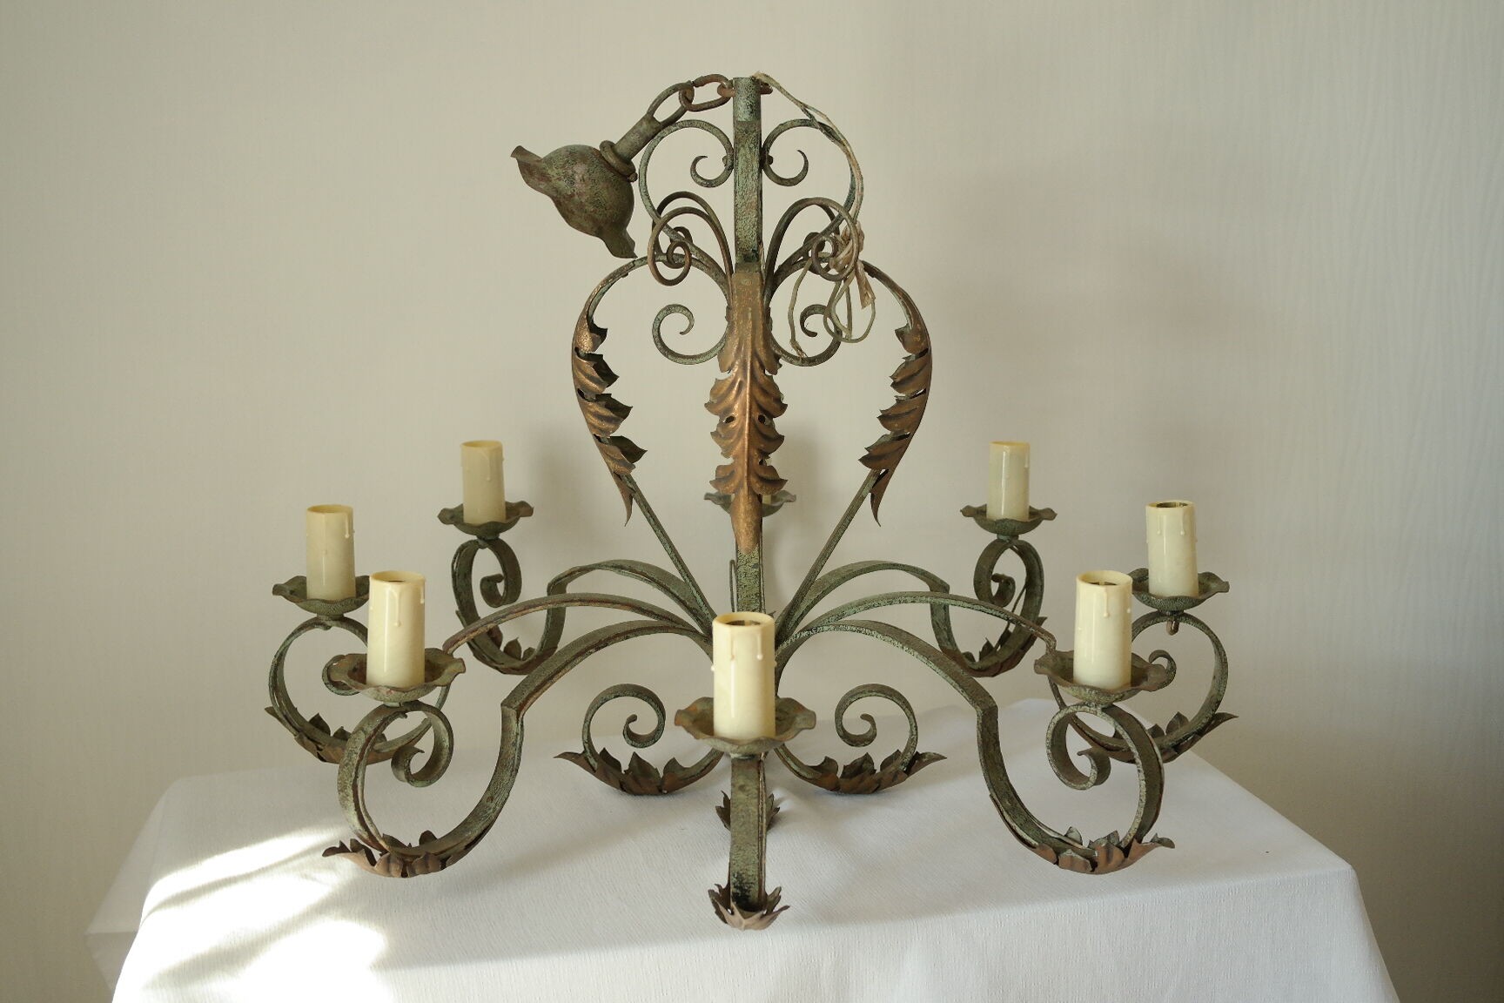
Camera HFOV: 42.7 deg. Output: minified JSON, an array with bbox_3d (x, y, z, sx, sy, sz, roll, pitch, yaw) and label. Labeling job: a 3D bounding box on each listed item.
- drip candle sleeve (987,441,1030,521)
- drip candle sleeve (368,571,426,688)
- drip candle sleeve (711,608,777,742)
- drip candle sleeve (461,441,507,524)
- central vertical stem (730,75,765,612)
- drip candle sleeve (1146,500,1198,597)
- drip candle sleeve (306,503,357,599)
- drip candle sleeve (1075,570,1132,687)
[{"bbox_3d":[0.186,-0.011,1.389,0.030,0.062,0.030,-1,12,0],"label":"drip candle sleeve"},{"bbox_3d":[-0.189,0.070,1.025,0.030,0.062,0.030,3,12,-1],"label":"drip candle sleeve"},{"bbox_3d":[-0.004,0.088,0.949,0.030,0.062,0.030,0,12,0],"label":"drip candle sleeve"},{"bbox_3d":[-0.194,-0.010,1.389,0.030,0.062,0.030,0,12,0],"label":"drip candle sleeve"},{"bbox_3d":[-0.003,-0.076,1.183,0.017,0.361,0.017,0,13,0],"label":"central vertical stem"},{"bbox_3d":[0.264,0.032,1.206,0.030,0.062,0.030,-4,12,1],"label":"drip candle sleeve"},{"bbox_3d":[-0.264,0.035,1.207,0.030,0.062,0.030,2,12,0],"label":"drip candle sleeve"},{"bbox_3d":[0.188,0.071,1.024,0.030,0.062,0.030,-1,12,0],"label":"drip candle sleeve"}]

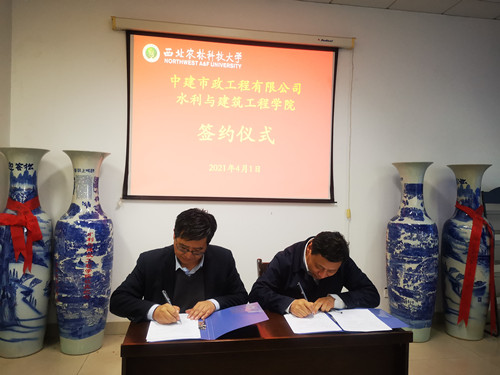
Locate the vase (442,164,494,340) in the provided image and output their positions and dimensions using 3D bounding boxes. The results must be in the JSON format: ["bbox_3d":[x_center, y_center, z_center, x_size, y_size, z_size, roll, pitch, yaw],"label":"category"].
[{"bbox_3d":[2.096,0.607,3.765,0.455,1.633,0.455,1,0,-9],"label":"vase"}]

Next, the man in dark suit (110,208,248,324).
[{"bbox_3d":[-0.318,0.728,1.888,0.620,1.260,0.720,1,0,-9],"label":"man in dark suit"}]

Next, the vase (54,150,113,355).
[{"bbox_3d":[-1.398,0.518,3.294,0.455,1.636,0.455,1,0,-9],"label":"vase"}]

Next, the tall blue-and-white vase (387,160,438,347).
[{"bbox_3d":[1.542,0.594,3.678,0.455,1.631,0.455,1,0,-9],"label":"tall blue-and-white vase"}]

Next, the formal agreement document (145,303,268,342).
[{"bbox_3d":[-0.190,0.564,1.696,0.480,0.085,0.310,1,0,-9],"label":"formal agreement document"}]

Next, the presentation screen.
[{"bbox_3d":[-0.141,-0.622,3.651,2.020,1.530,0.050,1,0,-9],"label":"presentation screen"}]

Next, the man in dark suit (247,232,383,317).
[{"bbox_3d":[0.290,0.788,1.998,0.620,1.170,0.750,1,0,-19],"label":"man in dark suit"}]

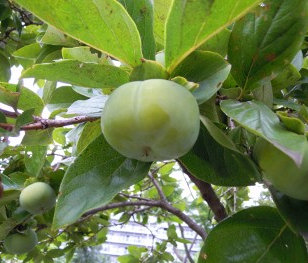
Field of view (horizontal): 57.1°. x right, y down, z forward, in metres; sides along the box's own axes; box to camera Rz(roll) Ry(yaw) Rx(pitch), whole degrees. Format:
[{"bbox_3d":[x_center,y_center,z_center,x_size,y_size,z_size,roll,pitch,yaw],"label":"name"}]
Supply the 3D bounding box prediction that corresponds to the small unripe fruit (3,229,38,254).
[{"bbox_3d":[-0.231,0.189,0.490,0.058,0.049,0.058,0,-12,0],"label":"small unripe fruit"}]

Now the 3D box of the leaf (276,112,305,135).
[{"bbox_3d":[0.111,-0.006,0.230,0.025,0.014,0.020,6,-19,20],"label":"leaf"}]

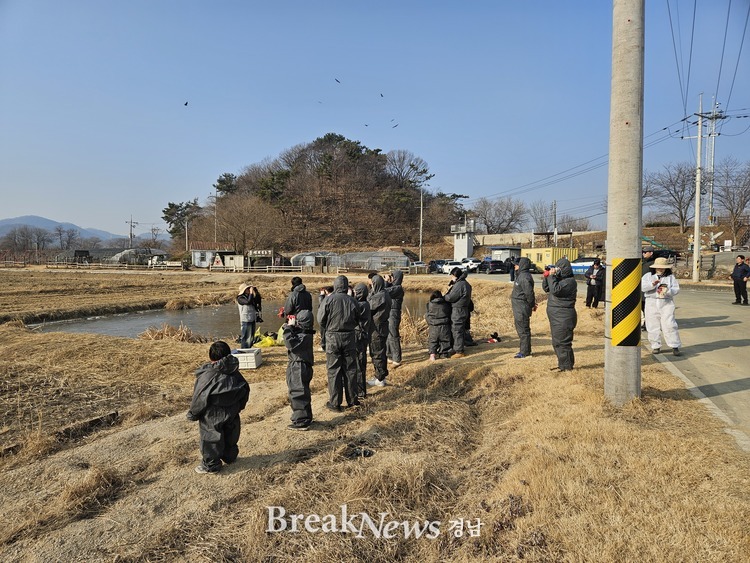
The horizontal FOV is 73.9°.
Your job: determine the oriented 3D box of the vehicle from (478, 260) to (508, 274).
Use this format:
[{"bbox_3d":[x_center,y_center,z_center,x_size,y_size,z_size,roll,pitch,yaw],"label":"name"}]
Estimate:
[{"bbox_3d":[12.850,-1.630,55.800,1.860,1.520,4.600,0,3,-10],"label":"vehicle"}]

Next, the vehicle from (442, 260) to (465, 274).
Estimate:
[{"bbox_3d":[8.907,-1.514,55.500,1.830,1.460,4.600,-1,3,-7],"label":"vehicle"}]

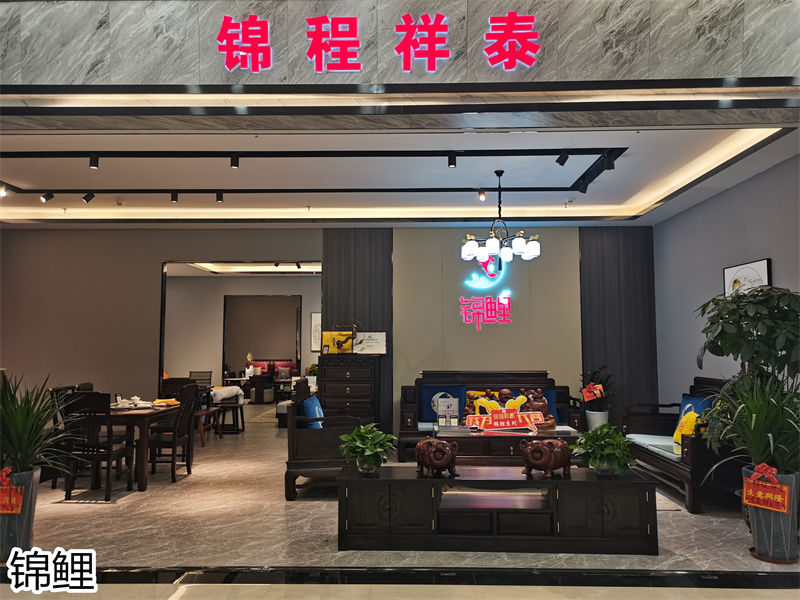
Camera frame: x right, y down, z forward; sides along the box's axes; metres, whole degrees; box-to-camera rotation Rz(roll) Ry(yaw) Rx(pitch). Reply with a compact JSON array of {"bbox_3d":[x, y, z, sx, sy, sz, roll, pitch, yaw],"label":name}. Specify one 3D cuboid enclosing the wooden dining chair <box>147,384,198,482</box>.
[{"bbox_3d":[-2.576,1.460,6.641,0.510,1.000,0.450,0,-4,4],"label":"wooden dining chair"}]

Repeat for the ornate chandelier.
[{"bbox_3d":[1.037,-0.830,6.259,0.830,1.050,0.820,0,-4,1],"label":"ornate chandelier"}]

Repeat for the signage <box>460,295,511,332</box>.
[{"bbox_3d":[1.154,0.180,8.089,0.673,0.500,0.050,0,-4,1],"label":"signage"}]

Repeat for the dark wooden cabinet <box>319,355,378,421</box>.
[{"bbox_3d":[-0.677,1.407,7.991,0.740,1.300,0.460,0,-4,1],"label":"dark wooden cabinet"}]

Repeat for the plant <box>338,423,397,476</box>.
[{"bbox_3d":[-0.249,1.130,4.580,0.440,0.370,0.420,0,-4,1],"label":"plant"}]

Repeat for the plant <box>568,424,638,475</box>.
[{"bbox_3d":[1.539,1.131,4.545,0.480,0.400,0.450,0,-4,0],"label":"plant"}]

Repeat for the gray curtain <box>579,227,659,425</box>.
[{"bbox_3d":[2.928,0.520,8.012,1.006,3.049,0.080,0,-4,1],"label":"gray curtain"}]

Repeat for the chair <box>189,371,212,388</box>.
[{"bbox_3d":[-3.531,1.734,10.403,0.450,0.968,0.480,0,-4,-6],"label":"chair"}]

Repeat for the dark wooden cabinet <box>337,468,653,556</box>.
[{"bbox_3d":[0.698,1.567,4.531,2.270,0.505,0.480,0,-4,1],"label":"dark wooden cabinet"}]

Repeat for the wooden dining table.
[{"bbox_3d":[-2.910,1.568,6.625,0.840,0.760,1.400,0,-4,0],"label":"wooden dining table"}]

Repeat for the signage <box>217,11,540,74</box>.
[{"bbox_3d":[-0.143,-1.666,3.890,2.100,0.410,0.060,0,-4,1],"label":"signage"}]

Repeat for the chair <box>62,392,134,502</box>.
[{"bbox_3d":[-2.934,1.408,5.911,0.460,1.005,0.510,0,-4,4],"label":"chair"}]

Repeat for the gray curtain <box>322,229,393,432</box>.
[{"bbox_3d":[-0.574,0.531,8.085,0.956,3.036,0.080,0,-4,1],"label":"gray curtain"}]

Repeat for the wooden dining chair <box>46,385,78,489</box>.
[{"bbox_3d":[-3.320,1.424,6.364,0.480,1.010,0.480,0,-4,-1],"label":"wooden dining chair"}]

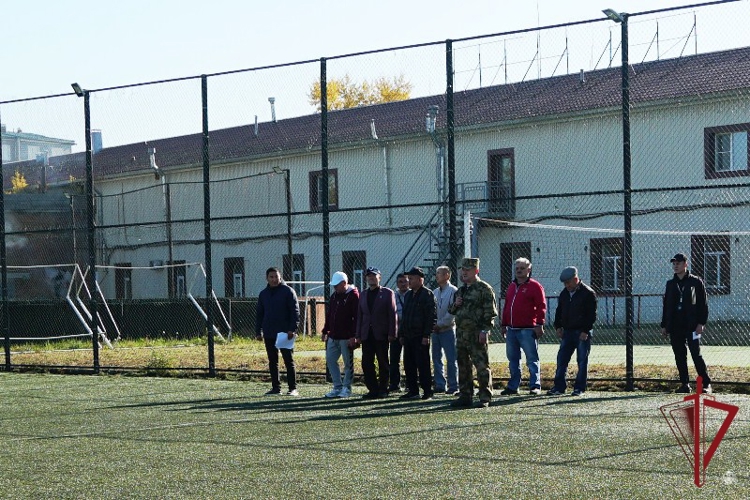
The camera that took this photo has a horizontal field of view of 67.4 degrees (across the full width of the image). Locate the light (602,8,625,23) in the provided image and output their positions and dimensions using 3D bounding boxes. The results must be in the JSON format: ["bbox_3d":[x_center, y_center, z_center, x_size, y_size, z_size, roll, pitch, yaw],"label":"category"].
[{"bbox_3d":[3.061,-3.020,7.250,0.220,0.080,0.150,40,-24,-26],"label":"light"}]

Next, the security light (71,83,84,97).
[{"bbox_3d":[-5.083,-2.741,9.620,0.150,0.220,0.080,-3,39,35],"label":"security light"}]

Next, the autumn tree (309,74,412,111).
[{"bbox_3d":[-0.920,-4.868,42.573,8.600,17.121,8.000,-1,-3,0],"label":"autumn tree"}]

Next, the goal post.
[{"bbox_3d":[-5.619,1.364,14.399,3.300,2.040,1.200,-2,-3,7],"label":"goal post"}]

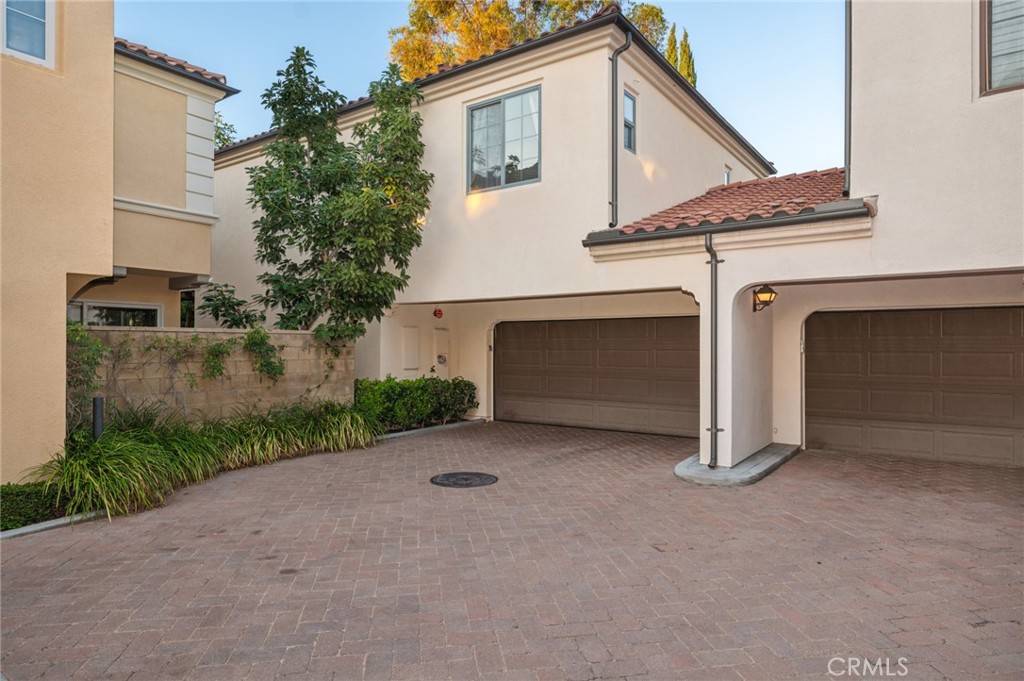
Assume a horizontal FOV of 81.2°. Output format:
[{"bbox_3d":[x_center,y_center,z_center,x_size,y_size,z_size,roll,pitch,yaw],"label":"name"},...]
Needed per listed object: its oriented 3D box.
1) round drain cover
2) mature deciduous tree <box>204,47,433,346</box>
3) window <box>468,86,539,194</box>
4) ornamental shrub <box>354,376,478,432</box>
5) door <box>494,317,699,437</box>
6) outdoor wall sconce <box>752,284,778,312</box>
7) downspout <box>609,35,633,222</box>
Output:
[{"bbox_3d":[-0.600,1.775,7.540,0.855,0.040,0.855,0,0,0],"label":"round drain cover"},{"bbox_3d":[-3.429,-1.750,10.494,3.400,7.050,2.900,0,0,35],"label":"mature deciduous tree"},{"bbox_3d":[-0.152,-3.300,9.957,1.530,1.540,0.100,0,0,35],"label":"window"},{"bbox_3d":[-1.944,1.250,12.078,0.950,0.950,3.000,0,0,35],"label":"ornamental shrub"},{"bbox_3d":[1.615,0.670,11.660,4.870,2.150,0.080,0,0,35],"label":"door"},{"bbox_3d":[3.666,-0.610,8.648,0.280,0.400,0.235,0,0,35],"label":"outdoor wall sconce"},{"bbox_3d":[1.589,-3.070,8.717,0.300,2.880,0.170,0,0,35],"label":"downspout"}]

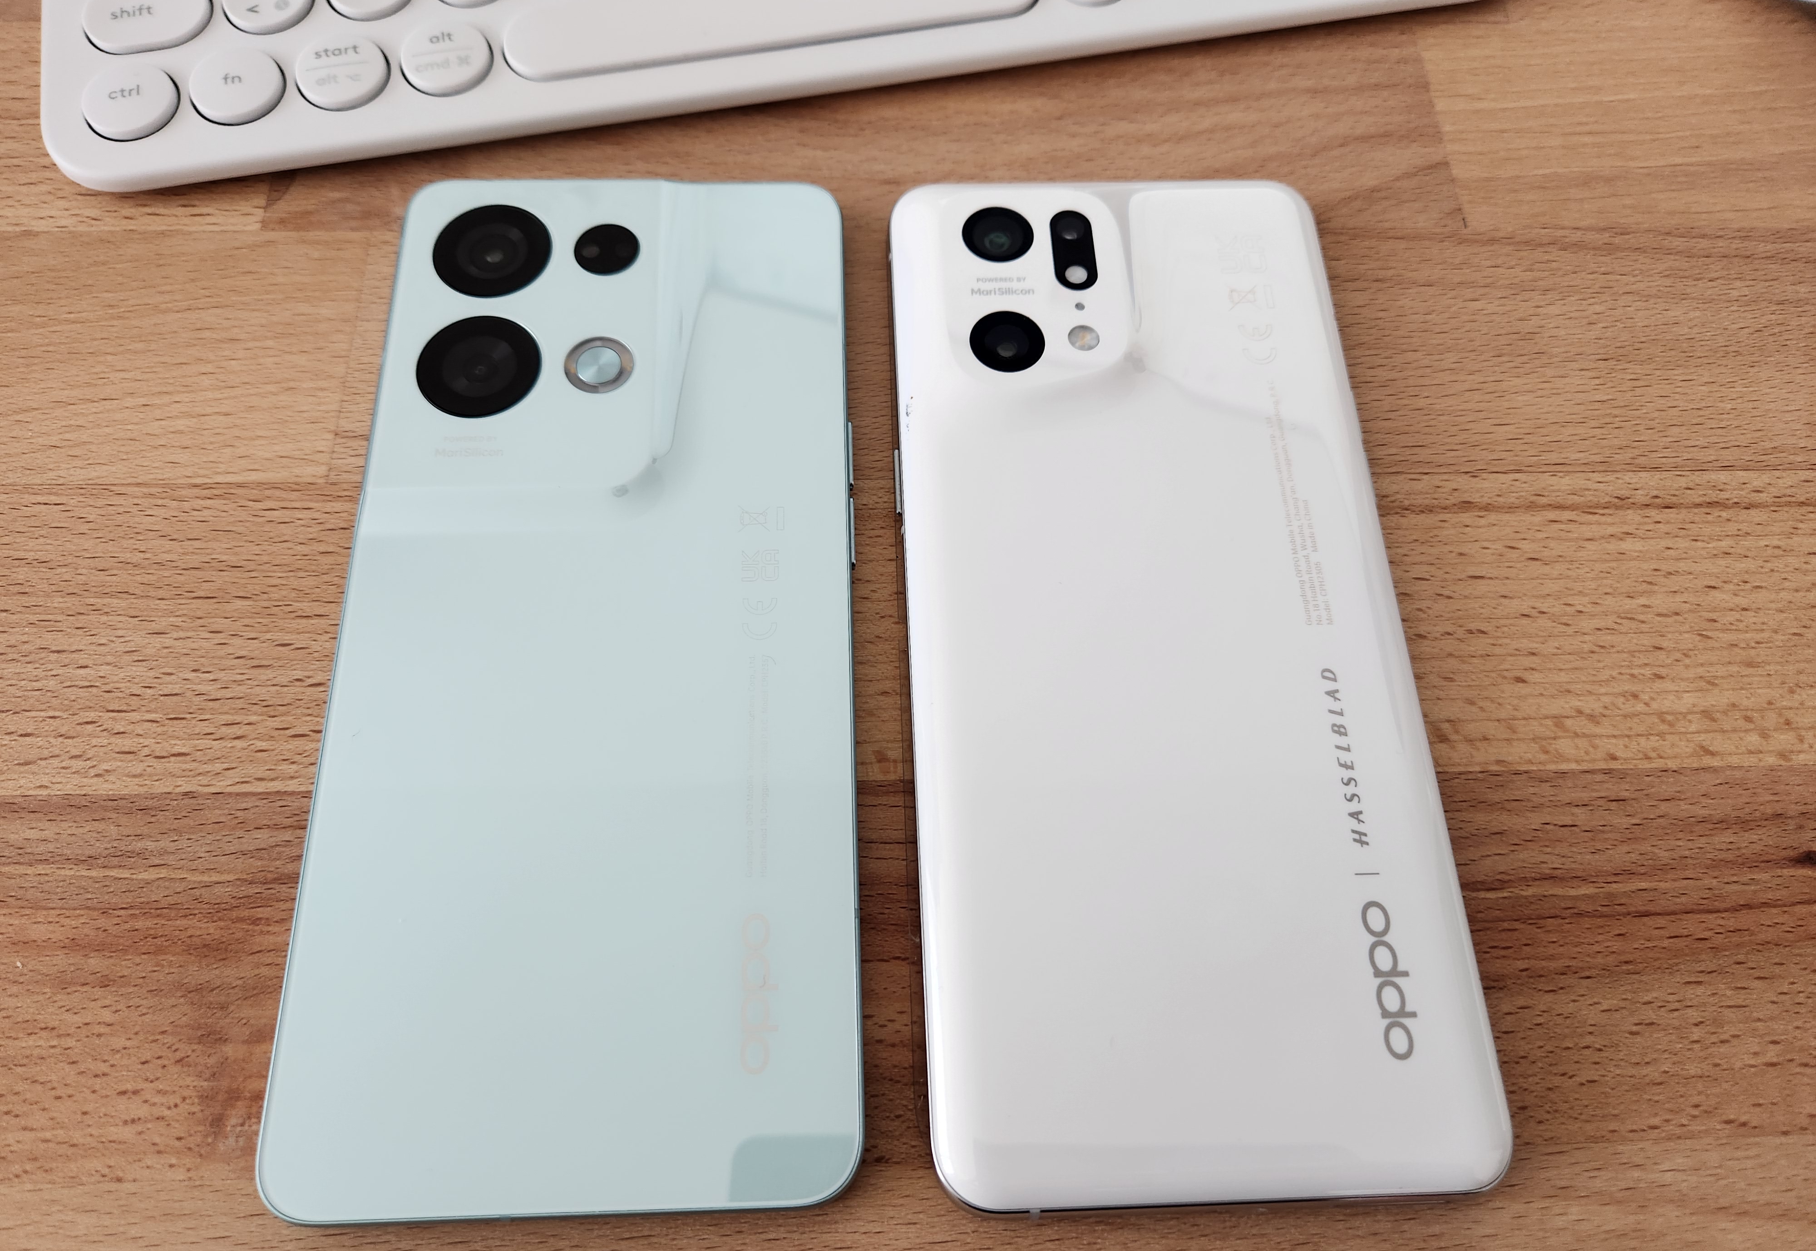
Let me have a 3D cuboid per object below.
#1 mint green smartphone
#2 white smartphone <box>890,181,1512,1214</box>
[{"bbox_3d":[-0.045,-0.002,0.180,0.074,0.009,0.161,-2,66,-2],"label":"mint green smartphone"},{"bbox_3d":[0.037,-0.004,0.181,0.074,0.010,0.164,-2,66,-2],"label":"white smartphone"}]

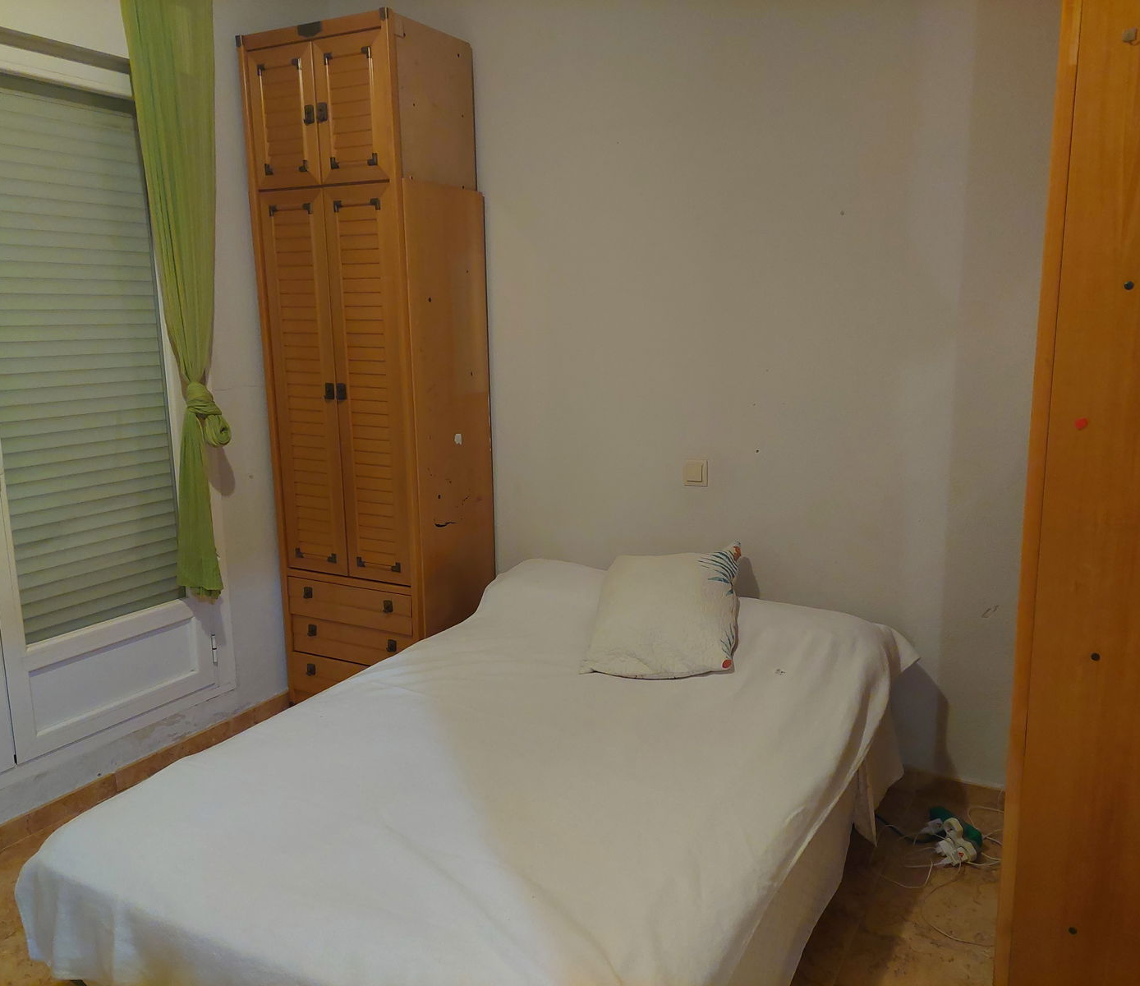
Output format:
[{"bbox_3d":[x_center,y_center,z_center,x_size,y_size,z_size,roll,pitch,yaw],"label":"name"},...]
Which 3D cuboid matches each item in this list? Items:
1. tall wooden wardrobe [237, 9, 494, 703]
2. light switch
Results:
[{"bbox_3d":[-0.655,-0.333,3.160,0.601,2.280,0.468,5,13,25],"label":"tall wooden wardrobe"},{"bbox_3d":[0.398,-0.063,2.903,0.083,0.083,0.013,6,13,30],"label":"light switch"}]

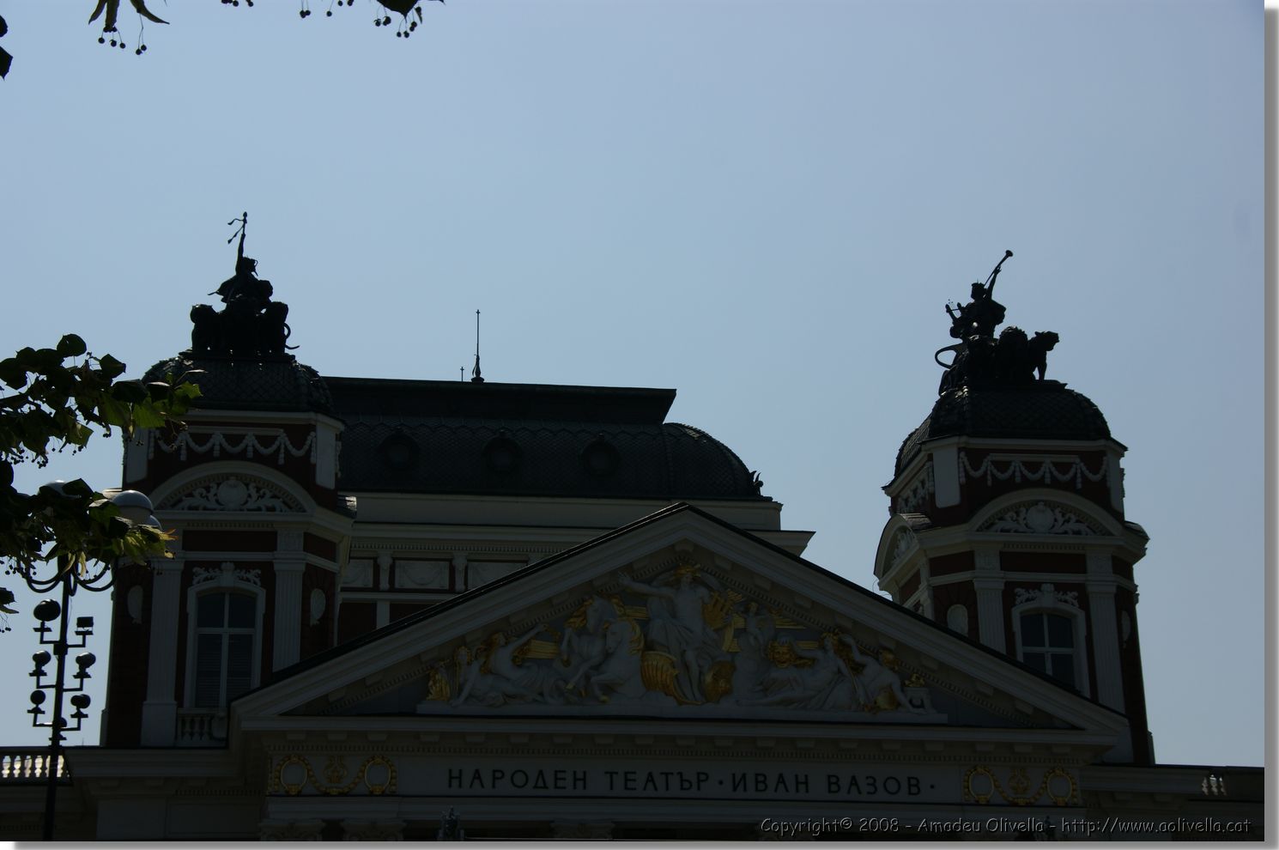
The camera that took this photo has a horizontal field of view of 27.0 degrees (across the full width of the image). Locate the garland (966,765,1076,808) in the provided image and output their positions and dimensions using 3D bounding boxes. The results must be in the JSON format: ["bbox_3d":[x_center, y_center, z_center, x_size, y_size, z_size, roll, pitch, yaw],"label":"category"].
[{"bbox_3d":[8.287,7.807,57.922,2.550,0.880,0.170,2,-21,-8],"label":"garland"}]

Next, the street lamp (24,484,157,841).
[{"bbox_3d":[-4.974,5.074,21.727,1.600,9.500,1.600,2,-21,-8],"label":"street lamp"}]

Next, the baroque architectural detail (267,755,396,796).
[{"bbox_3d":[-6.385,7.323,55.964,2.550,0.880,0.170,2,-21,-8],"label":"baroque architectural detail"}]

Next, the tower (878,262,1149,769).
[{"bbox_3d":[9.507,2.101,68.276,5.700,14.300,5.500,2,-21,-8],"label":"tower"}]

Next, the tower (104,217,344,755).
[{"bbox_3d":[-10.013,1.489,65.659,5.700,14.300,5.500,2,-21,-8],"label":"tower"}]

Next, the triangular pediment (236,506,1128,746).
[{"bbox_3d":[0.872,4.482,58.125,19.000,5.100,1.900,2,-21,-8],"label":"triangular pediment"}]

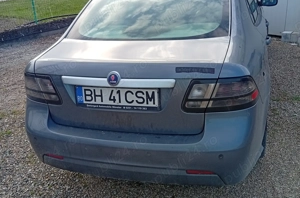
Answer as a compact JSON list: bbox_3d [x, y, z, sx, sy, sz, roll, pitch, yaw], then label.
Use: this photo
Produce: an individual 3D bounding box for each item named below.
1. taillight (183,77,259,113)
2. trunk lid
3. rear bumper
[{"bbox_3d":[0.390,-0.043,1.713,0.415,0.207,0.210,3,24,17],"label":"taillight"},{"bbox_3d":[-0.125,-0.132,2.014,1.220,0.445,0.560,3,24,17],"label":"trunk lid"},{"bbox_3d":[-0.112,0.216,2.112,1.730,0.520,0.540,3,24,17],"label":"rear bumper"}]

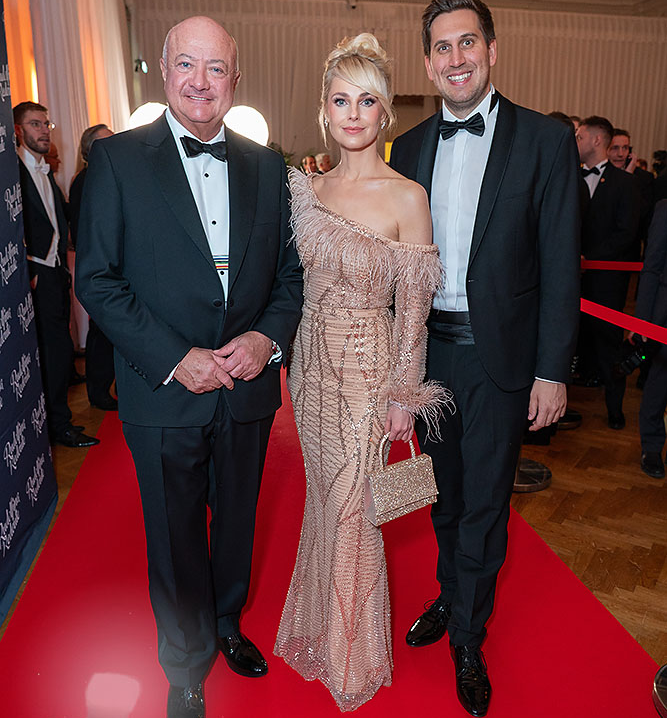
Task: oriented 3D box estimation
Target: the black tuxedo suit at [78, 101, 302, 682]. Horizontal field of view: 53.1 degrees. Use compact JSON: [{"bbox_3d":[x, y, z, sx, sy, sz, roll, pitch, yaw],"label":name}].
[{"bbox_3d":[-0.353,0.173,1.783,0.570,1.515,0.420,-5,16,-22],"label":"black tuxedo suit"}]

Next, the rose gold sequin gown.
[{"bbox_3d":[0.065,0.217,1.865,0.500,1.435,0.420,3,14,12],"label":"rose gold sequin gown"}]

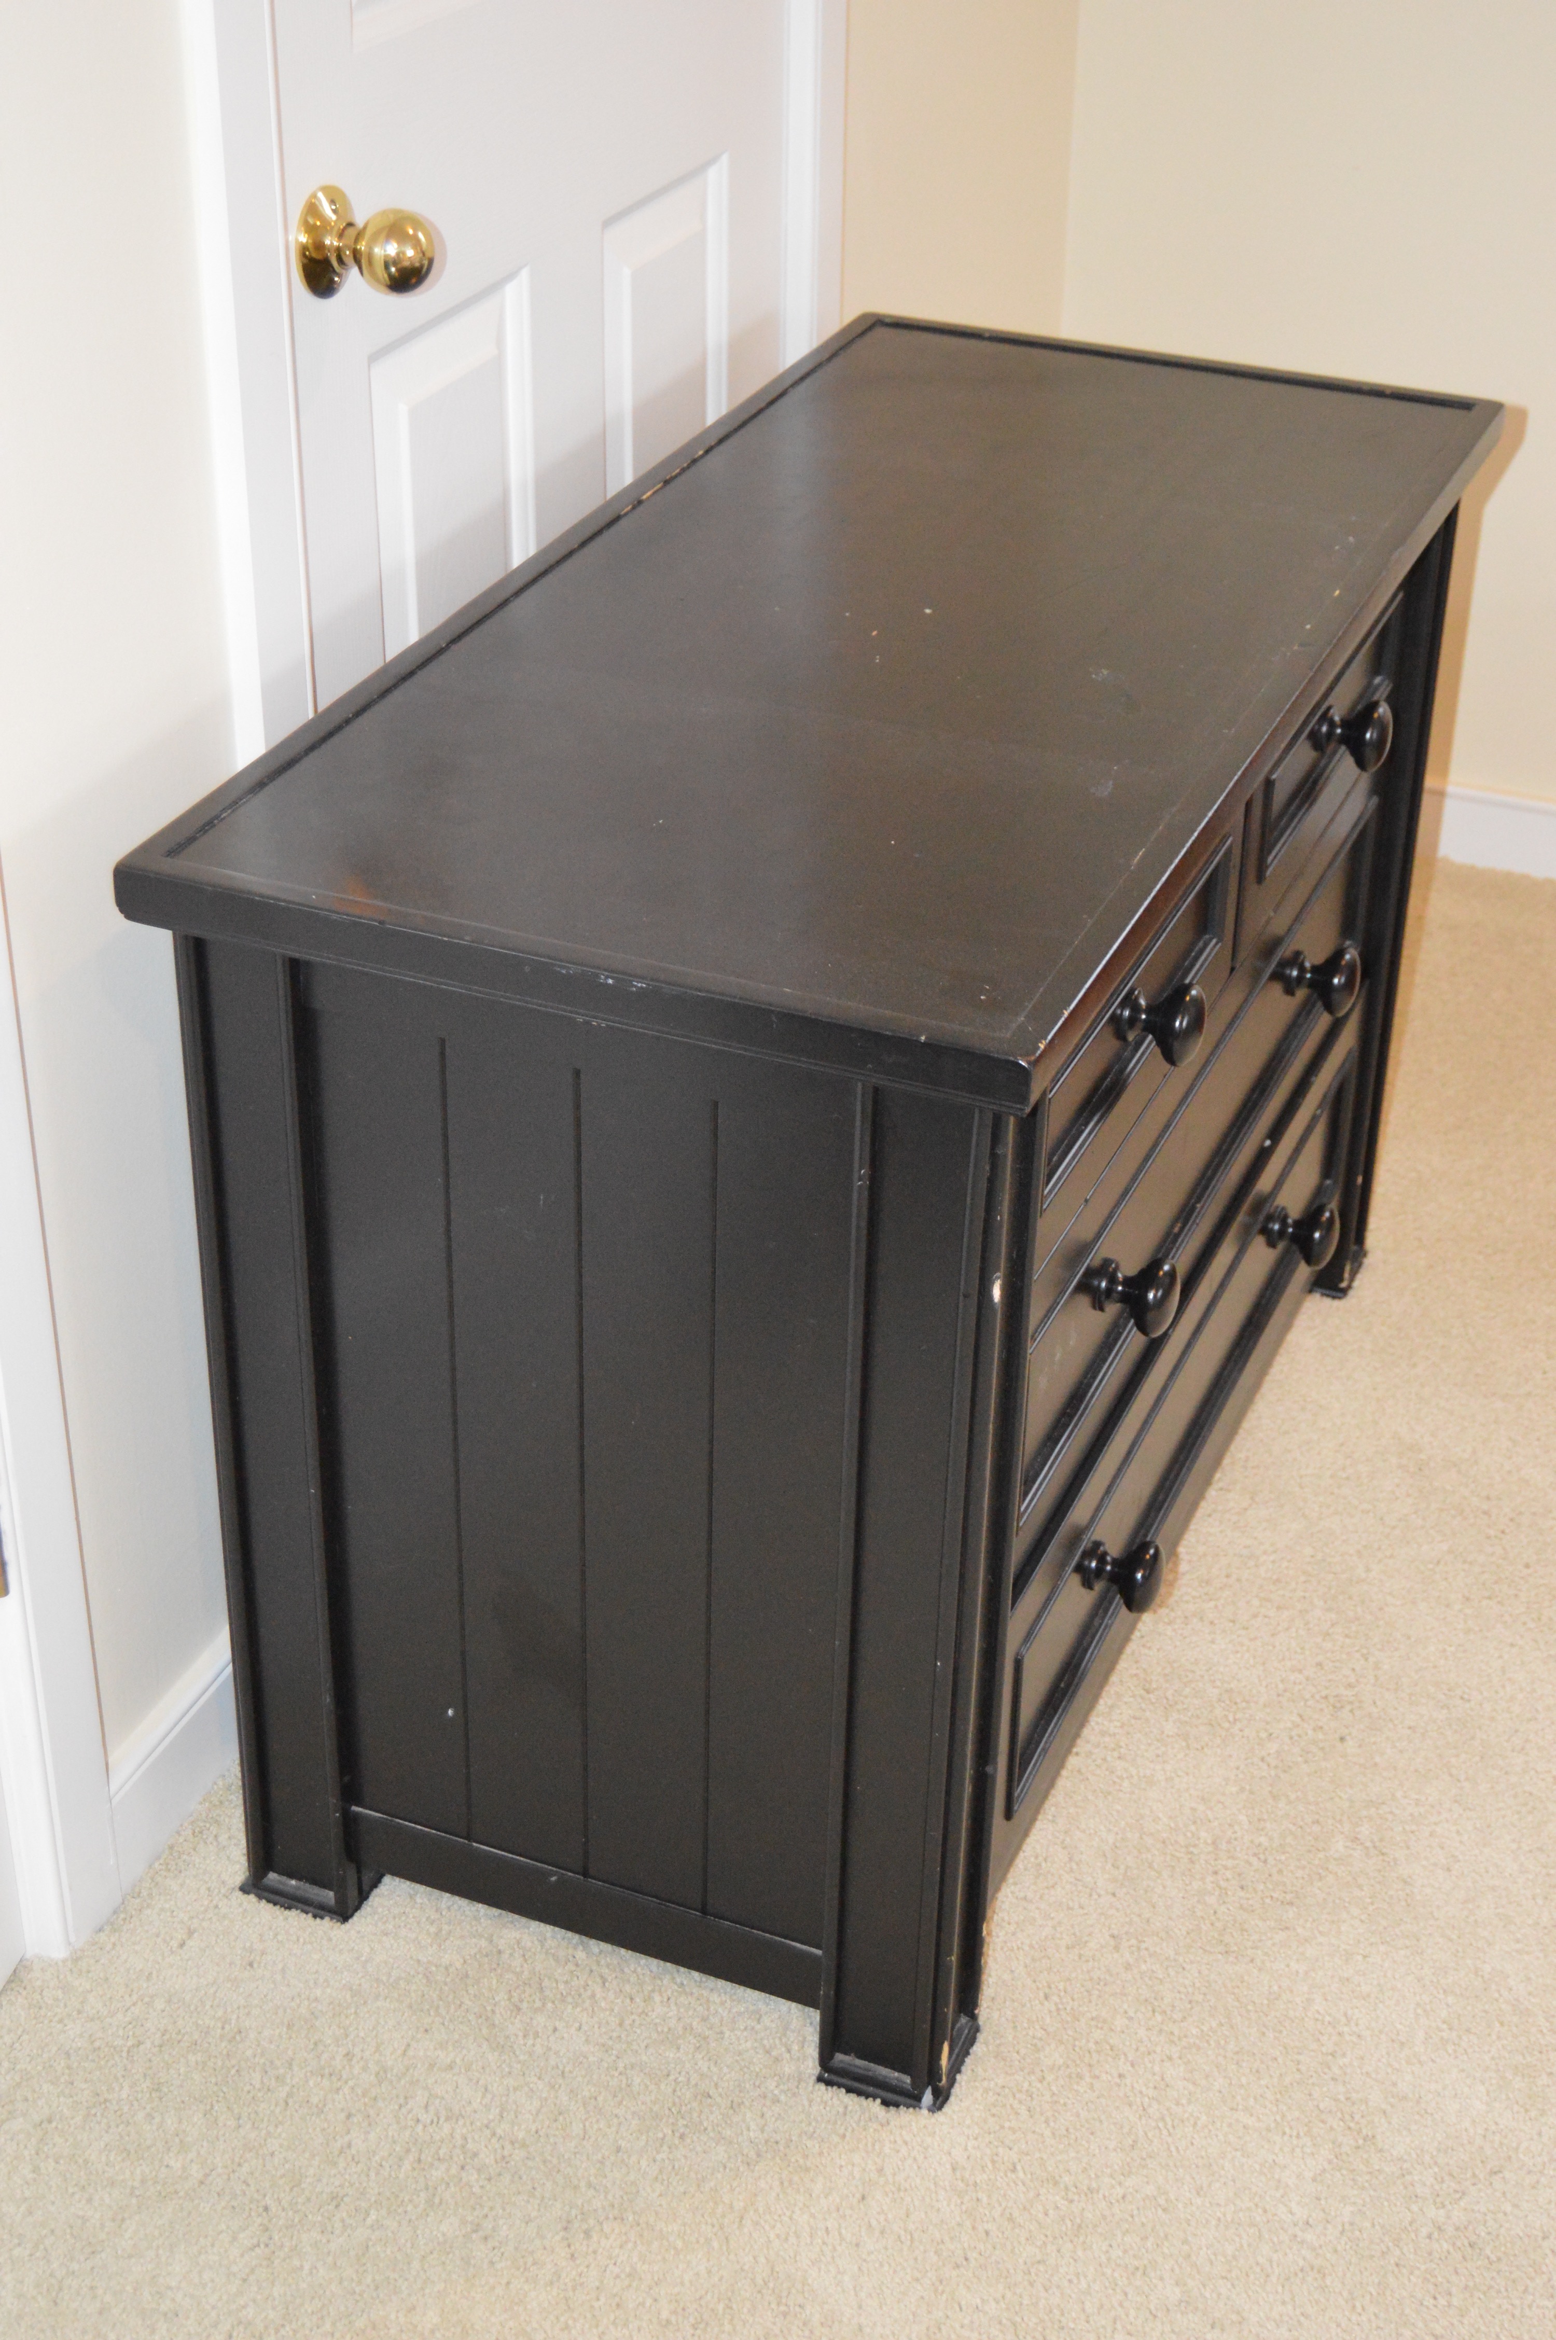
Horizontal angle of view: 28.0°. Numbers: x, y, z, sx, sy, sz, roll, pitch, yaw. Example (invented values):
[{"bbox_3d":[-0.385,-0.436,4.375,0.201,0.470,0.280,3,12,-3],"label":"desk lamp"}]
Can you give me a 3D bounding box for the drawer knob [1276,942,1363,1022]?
[{"bbox_3d":[0.399,-0.138,2.270,0.047,0.051,0.051,13,33,18],"label":"drawer knob"}]

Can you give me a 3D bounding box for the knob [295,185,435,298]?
[{"bbox_3d":[-0.232,-0.534,1.809,0.068,0.064,0.064,13,33,18],"label":"knob"}]

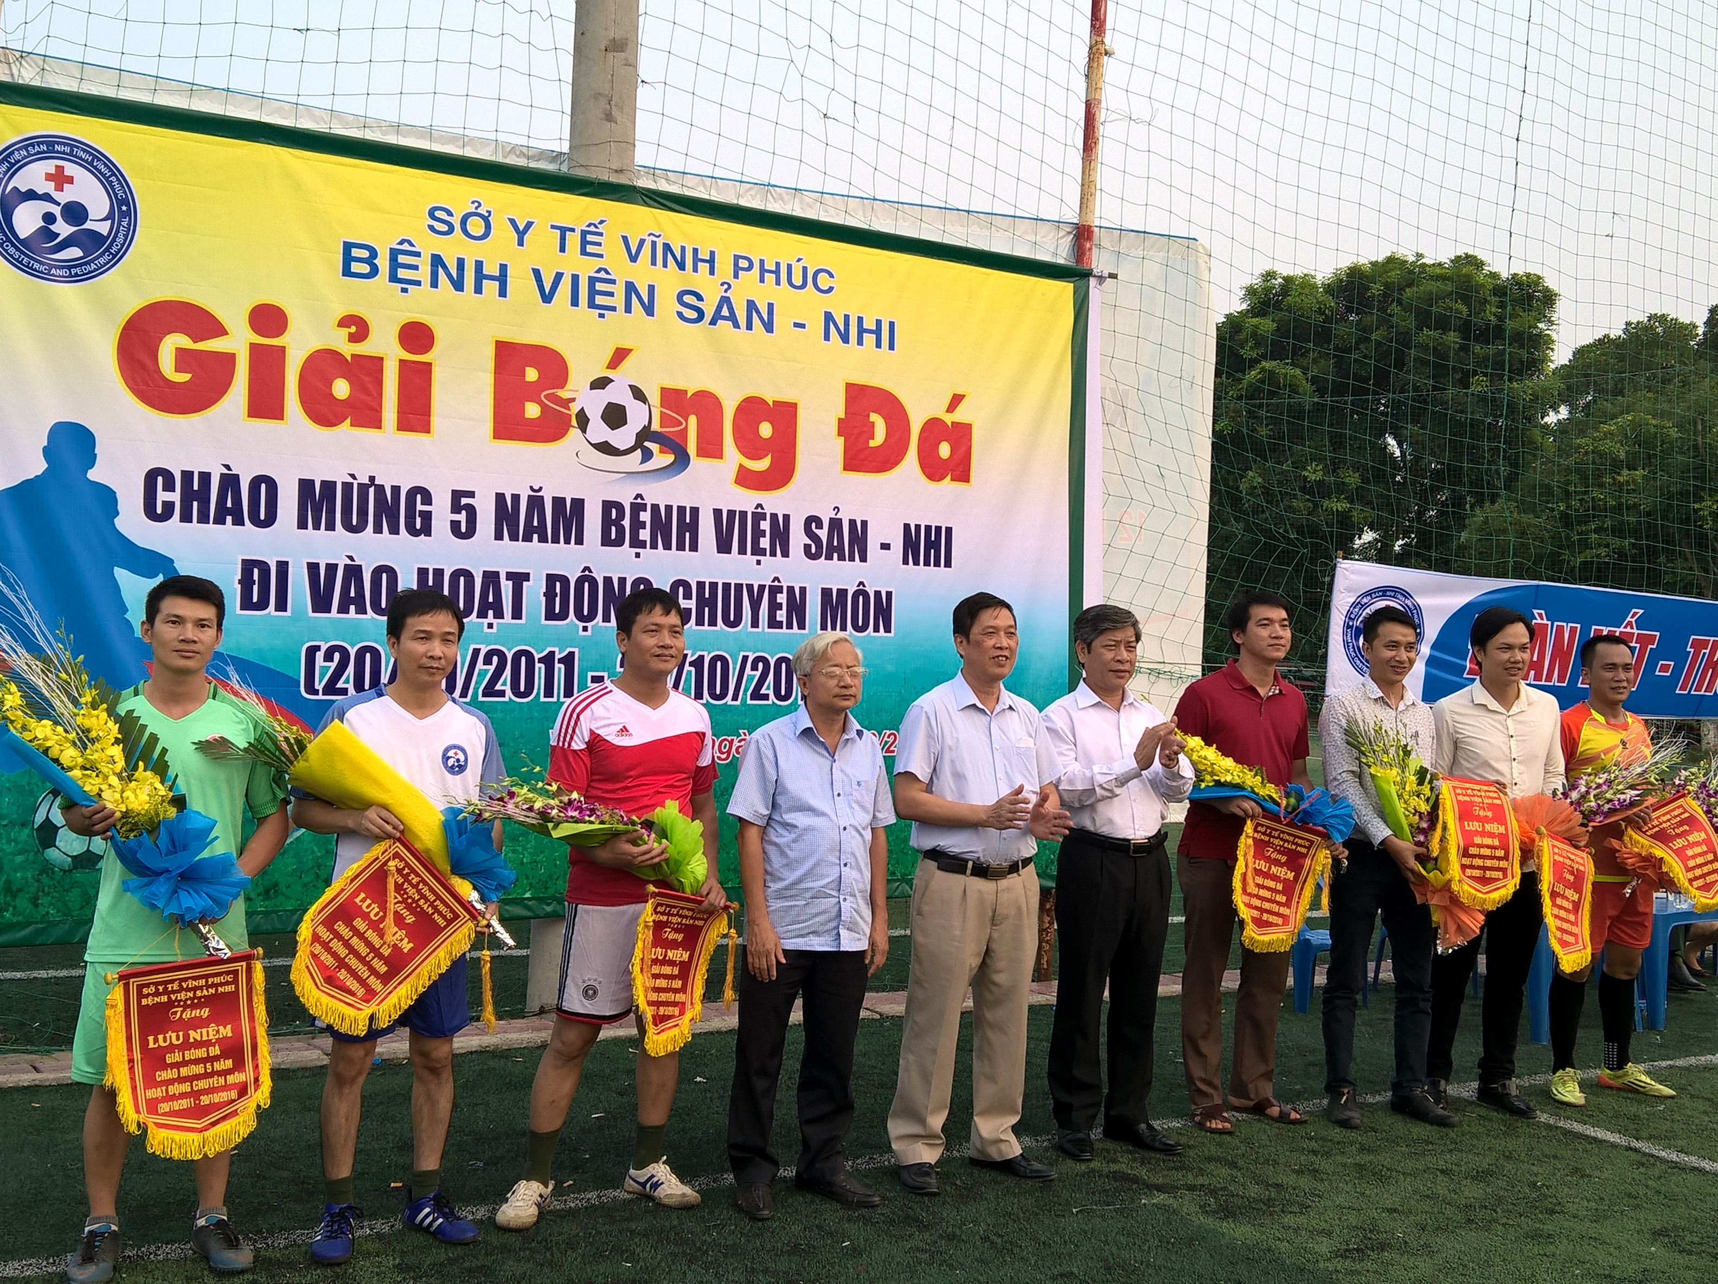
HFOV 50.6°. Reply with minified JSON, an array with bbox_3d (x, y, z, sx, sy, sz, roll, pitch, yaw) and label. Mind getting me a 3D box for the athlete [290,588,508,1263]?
[{"bbox_3d":[-1.156,0.666,4.570,0.540,1.640,0.450,3,-1,-27],"label":"athlete"}]

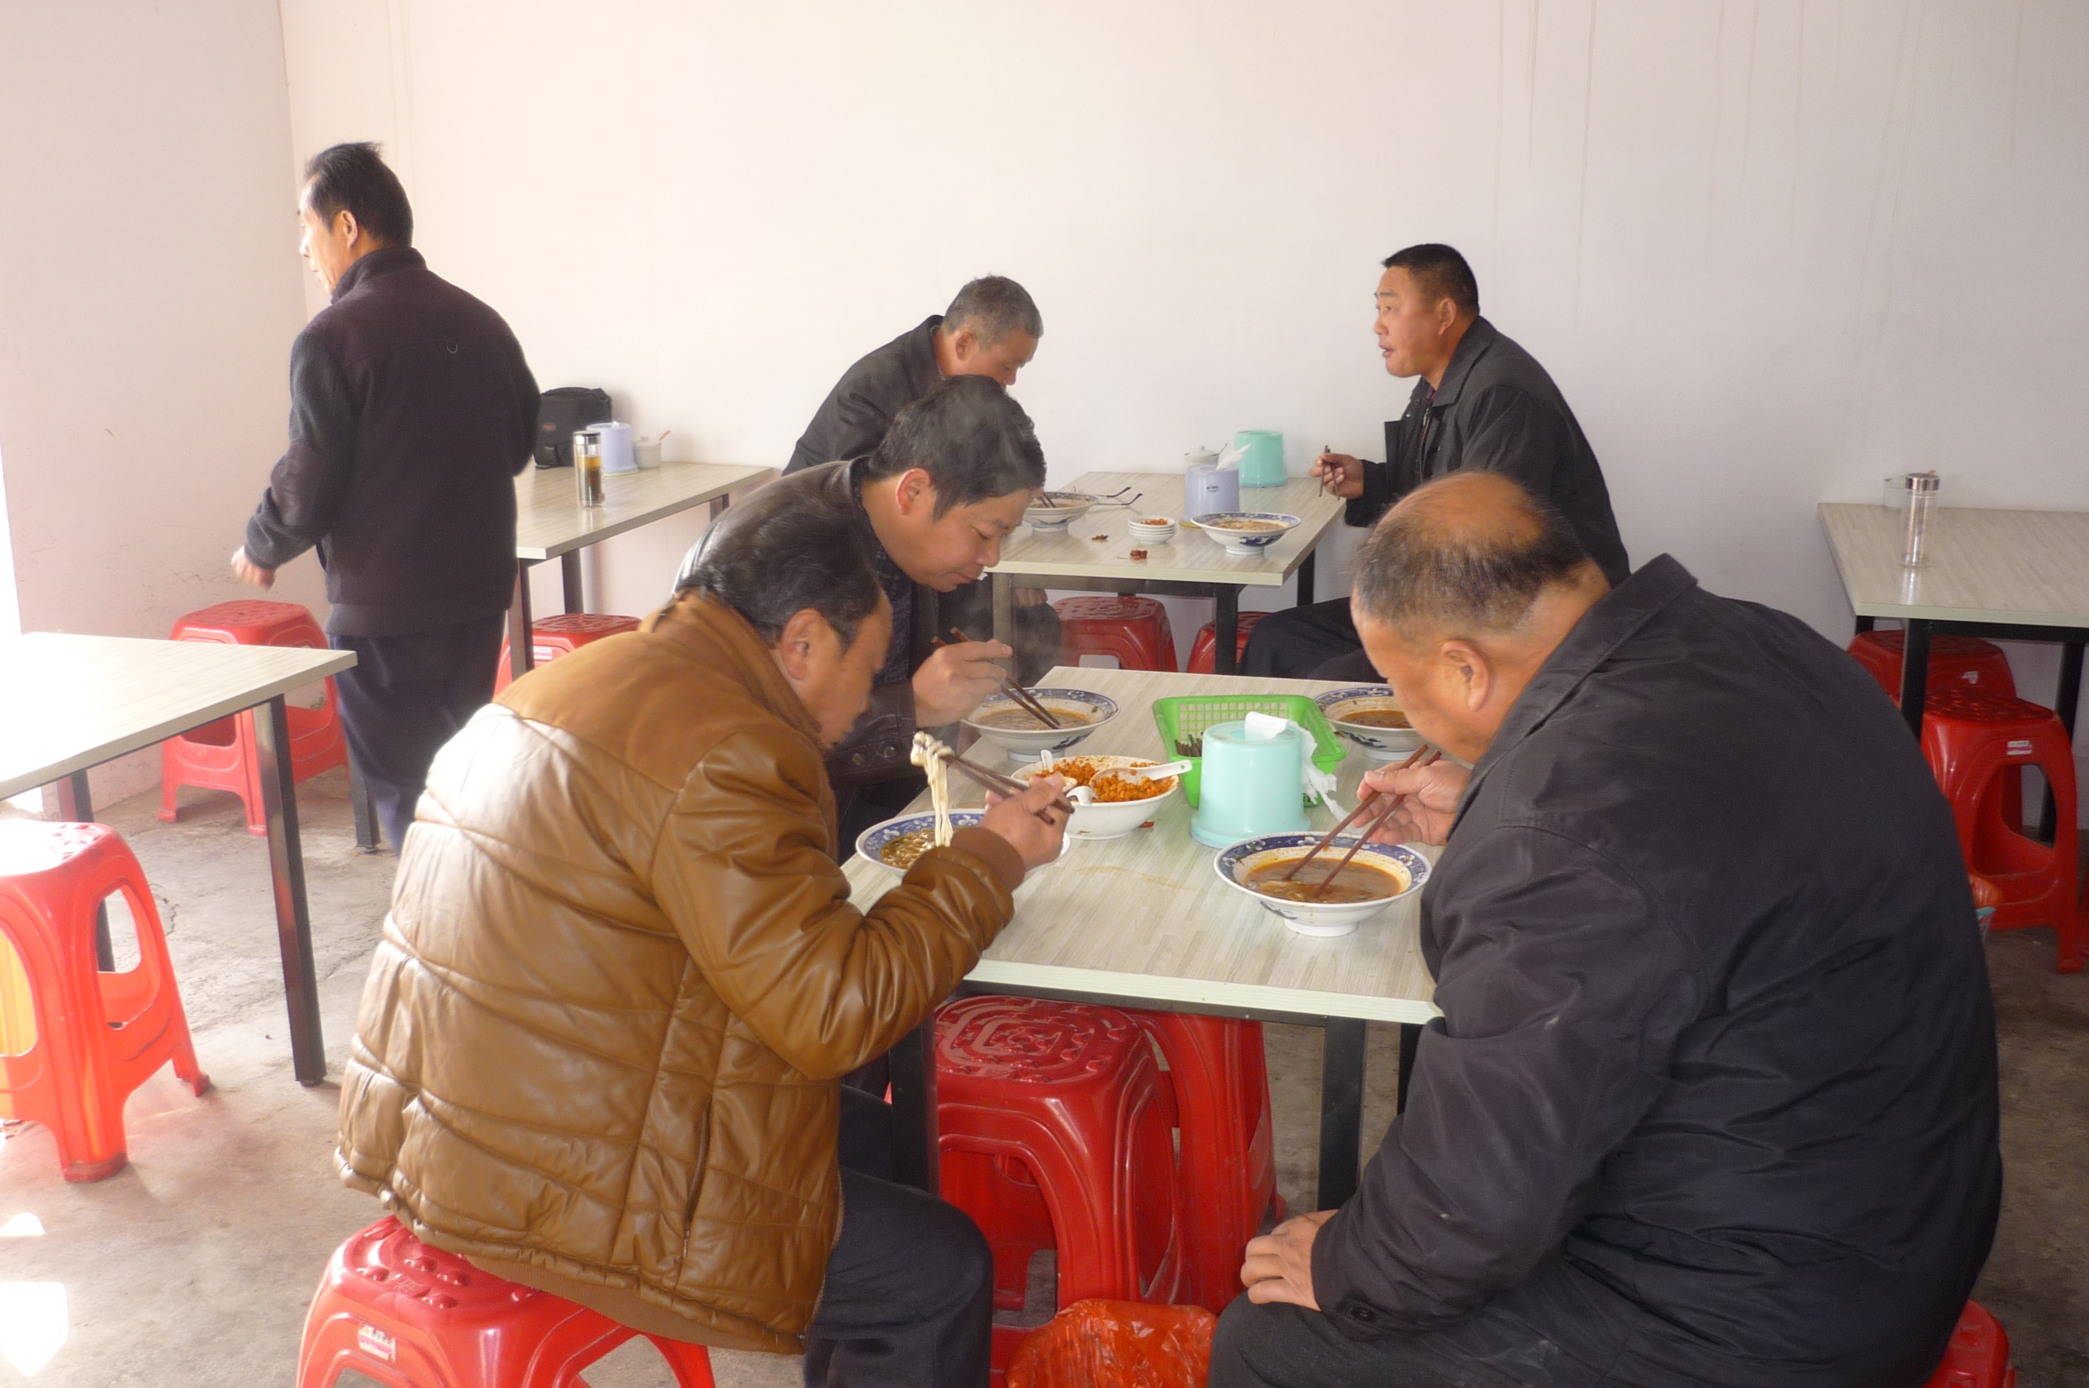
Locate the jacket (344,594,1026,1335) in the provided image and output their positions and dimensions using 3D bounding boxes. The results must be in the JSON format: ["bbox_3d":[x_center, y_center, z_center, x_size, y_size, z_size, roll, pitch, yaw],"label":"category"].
[{"bbox_3d":[-0.352,0.231,1.979,0.653,0.693,0.515,-6,16,-21],"label":"jacket"}]

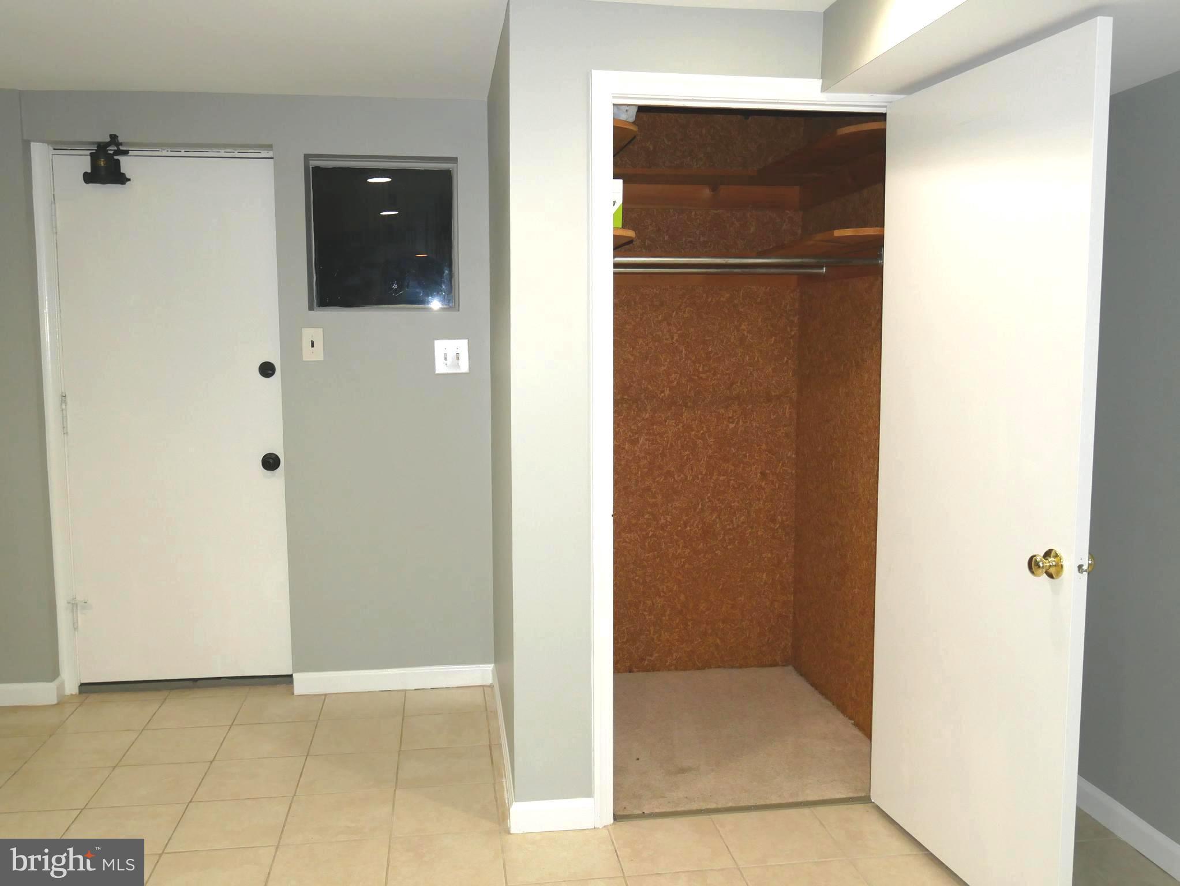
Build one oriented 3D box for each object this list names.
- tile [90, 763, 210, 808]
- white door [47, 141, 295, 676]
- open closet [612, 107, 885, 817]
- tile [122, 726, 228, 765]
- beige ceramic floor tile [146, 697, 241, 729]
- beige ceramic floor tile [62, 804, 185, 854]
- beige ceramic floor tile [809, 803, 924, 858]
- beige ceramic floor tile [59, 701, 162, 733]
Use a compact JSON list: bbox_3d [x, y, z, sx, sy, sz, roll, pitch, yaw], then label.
[{"bbox_3d":[-1.376,1.076,3.208,0.303,0.010,0.295,-1,6,-8],"label":"tile"},{"bbox_3d":[-1.587,-0.072,3.968,0.816,2.019,0.045,-1,6,-8],"label":"white door"},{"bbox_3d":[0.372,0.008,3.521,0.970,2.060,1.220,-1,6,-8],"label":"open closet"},{"bbox_3d":[-1.430,1.048,3.538,0.302,0.010,0.302,-1,6,-8],"label":"tile"},{"bbox_3d":[-1.464,1.011,3.823,0.303,0.010,0.313,-1,6,-8],"label":"beige ceramic floor tile"},{"bbox_3d":[-1.329,1.103,2.903,0.300,0.010,0.300,-1,6,-8],"label":"beige ceramic floor tile"},{"bbox_3d":[0.822,1.102,2.916,0.303,0.010,0.303,-1,6,-8],"label":"beige ceramic floor tile"},{"bbox_3d":[-1.766,1.016,3.780,0.303,0.010,0.313,-1,6,-8],"label":"beige ceramic floor tile"}]

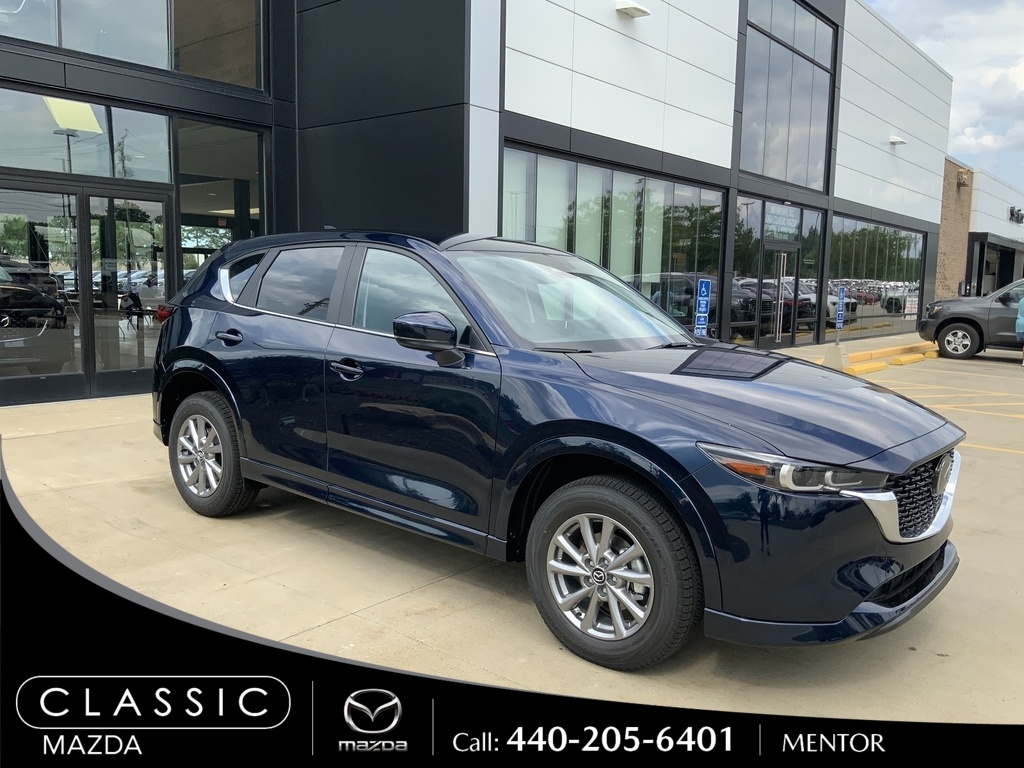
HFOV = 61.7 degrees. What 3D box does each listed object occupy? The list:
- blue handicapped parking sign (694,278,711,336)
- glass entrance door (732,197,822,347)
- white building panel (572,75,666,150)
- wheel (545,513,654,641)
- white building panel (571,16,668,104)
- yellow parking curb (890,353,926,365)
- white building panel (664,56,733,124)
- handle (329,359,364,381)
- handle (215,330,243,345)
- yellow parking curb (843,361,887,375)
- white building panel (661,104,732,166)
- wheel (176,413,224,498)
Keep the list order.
[{"bbox_3d":[2.567,-1.004,11.467,0.030,0.790,0.305,8,8,38],"label":"blue handicapped parking sign"},{"bbox_3d":[5.635,-2.226,17.989,0.150,2.970,4.550,6,9,39],"label":"glass entrance door"},{"bbox_3d":[1.599,-3.988,12.707,0.070,0.749,2.562,7,9,39],"label":"white building panel"},{"bbox_3d":[0.370,0.705,3.224,0.468,0.468,0.180,8,10,39],"label":"wheel"},{"bbox_3d":[1.630,-4.797,12.774,0.060,0.763,2.585,7,9,39],"label":"white building panel"},{"bbox_3d":[8.467,-0.527,18.316,0.200,0.125,1.820,7,9,39],"label":"yellow parking curb"},{"bbox_3d":[3.244,-5.003,14.755,0.060,0.764,2.542,7,9,39],"label":"white building panel"},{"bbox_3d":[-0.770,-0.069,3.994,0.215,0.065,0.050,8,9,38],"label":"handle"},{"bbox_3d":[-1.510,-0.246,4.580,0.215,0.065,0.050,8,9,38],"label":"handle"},{"bbox_3d":[6.599,-0.296,15.937,0.190,0.125,1.830,7,9,39],"label":"yellow parking curb"},{"bbox_3d":[3.224,-4.248,14.841,0.060,0.756,2.546,7,9,39],"label":"white building panel"},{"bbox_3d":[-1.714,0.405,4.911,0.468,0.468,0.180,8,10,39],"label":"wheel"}]

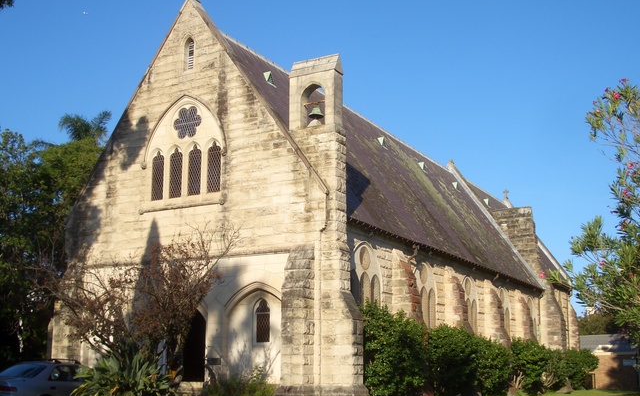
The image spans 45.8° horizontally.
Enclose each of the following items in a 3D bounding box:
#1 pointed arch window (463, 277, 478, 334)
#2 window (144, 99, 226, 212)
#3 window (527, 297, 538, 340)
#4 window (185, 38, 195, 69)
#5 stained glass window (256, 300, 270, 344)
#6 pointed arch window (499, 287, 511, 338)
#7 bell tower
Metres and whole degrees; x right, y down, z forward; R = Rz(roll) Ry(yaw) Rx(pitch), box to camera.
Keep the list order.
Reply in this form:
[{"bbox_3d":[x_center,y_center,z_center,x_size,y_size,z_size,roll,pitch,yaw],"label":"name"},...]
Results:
[{"bbox_3d":[7.308,5.362,36.977,0.300,2.950,2.050,-7,-15,30],"label":"pointed arch window"},{"bbox_3d":[-5.152,-1.744,29.041,4.000,4.550,0.350,-7,-15,30],"label":"window"},{"bbox_3d":[12.886,7.531,46.147,0.300,2.950,2.050,-7,-15,30],"label":"window"},{"bbox_3d":[-5.085,-5.657,29.962,0.500,1.370,0.250,-7,-15,30],"label":"window"},{"bbox_3d":[-1.932,4.176,25.982,0.600,1.530,0.200,-7,-15,30],"label":"stained glass window"},{"bbox_3d":[10.084,6.442,41.541,0.300,2.950,2.050,-7,-15,30],"label":"pointed arch window"},{"bbox_3d":[-0.123,-3.603,26.673,1.850,2.700,0.650,-7,-15,30],"label":"bell tower"}]

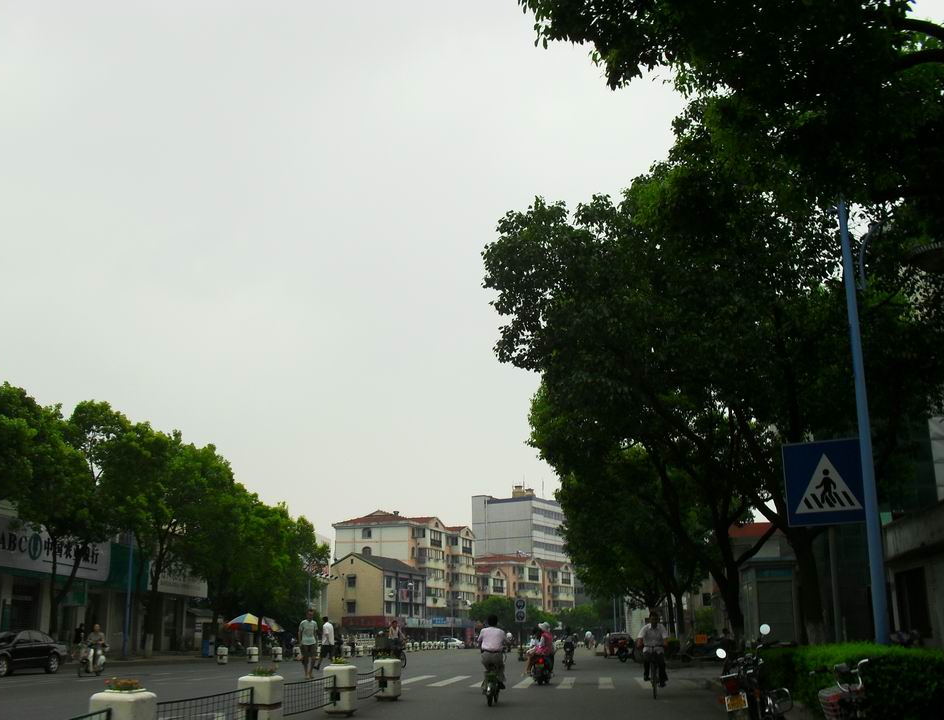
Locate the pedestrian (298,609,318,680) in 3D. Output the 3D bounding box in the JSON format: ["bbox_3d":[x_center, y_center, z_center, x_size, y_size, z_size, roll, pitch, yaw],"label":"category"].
[{"bbox_3d":[-4.397,7.666,26.101,0.550,1.770,0.380,3,-16,-10],"label":"pedestrian"}]

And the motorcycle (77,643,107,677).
[{"bbox_3d":[-11.607,9.108,29.647,0.660,1.080,1.700,13,-20,-38],"label":"motorcycle"}]

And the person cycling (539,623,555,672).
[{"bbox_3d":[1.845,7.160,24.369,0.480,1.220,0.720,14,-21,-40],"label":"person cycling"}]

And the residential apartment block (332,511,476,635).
[{"bbox_3d":[-9.730,35.330,155.620,13.200,19.800,27.100,-6,-17,21],"label":"residential apartment block"}]

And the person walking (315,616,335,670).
[{"bbox_3d":[-5.220,10.106,34.349,0.480,1.710,0.480,-6,-17,21],"label":"person walking"}]

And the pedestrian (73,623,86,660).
[{"bbox_3d":[-16.887,12.226,41.760,0.360,1.600,0.480,-13,-20,38],"label":"pedestrian"}]

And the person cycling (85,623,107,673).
[{"bbox_3d":[-11.532,8.824,29.728,0.550,1.430,0.750,13,-20,-38],"label":"person cycling"}]

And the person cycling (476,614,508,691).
[{"bbox_3d":[0.356,5.076,16.854,0.550,1.270,0.750,-2,-16,5],"label":"person cycling"}]

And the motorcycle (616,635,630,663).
[{"bbox_3d":[6.955,13.295,44.557,0.700,1.120,1.850,-5,-17,16],"label":"motorcycle"}]

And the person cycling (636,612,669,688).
[{"bbox_3d":[3.423,5.454,18.407,0.580,1.380,0.720,-2,-16,7],"label":"person cycling"}]

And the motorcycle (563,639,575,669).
[{"bbox_3d":[3.455,10.514,34.746,0.680,1.100,1.850,-2,-16,6],"label":"motorcycle"}]

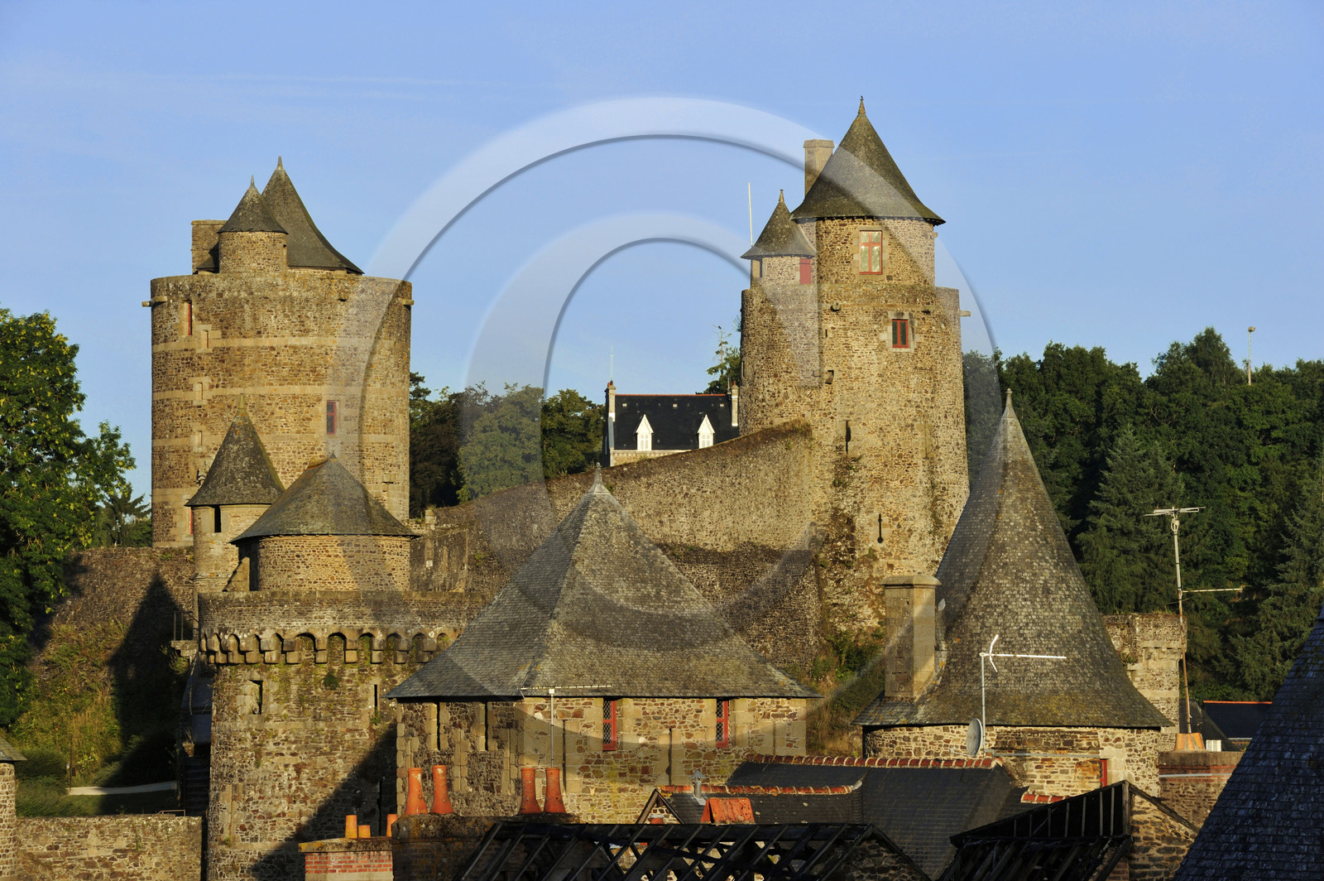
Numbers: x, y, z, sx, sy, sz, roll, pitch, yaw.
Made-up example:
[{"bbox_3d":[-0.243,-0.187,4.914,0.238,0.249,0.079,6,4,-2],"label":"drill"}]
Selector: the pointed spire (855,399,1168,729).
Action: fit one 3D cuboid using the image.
[{"bbox_3d":[9.963,3.522,178.000,8.931,9.403,8.931,0,-2,3],"label":"pointed spire"}]

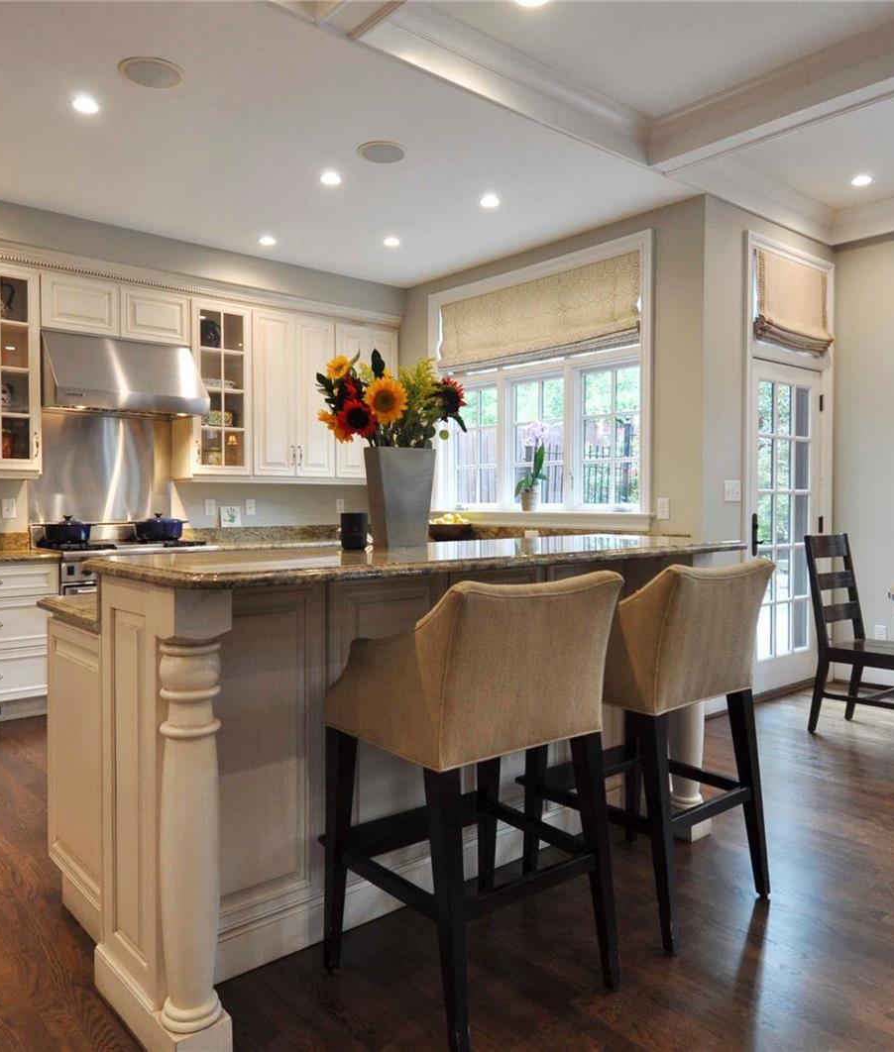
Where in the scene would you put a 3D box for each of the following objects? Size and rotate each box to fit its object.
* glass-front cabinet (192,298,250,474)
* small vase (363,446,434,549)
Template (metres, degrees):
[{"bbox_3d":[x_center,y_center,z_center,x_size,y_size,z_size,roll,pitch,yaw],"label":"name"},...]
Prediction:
[{"bbox_3d":[-1.611,-0.914,5.436,0.418,1.147,0.350,-2,3,-41],"label":"glass-front cabinet"},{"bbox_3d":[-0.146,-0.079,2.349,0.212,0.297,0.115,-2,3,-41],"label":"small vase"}]

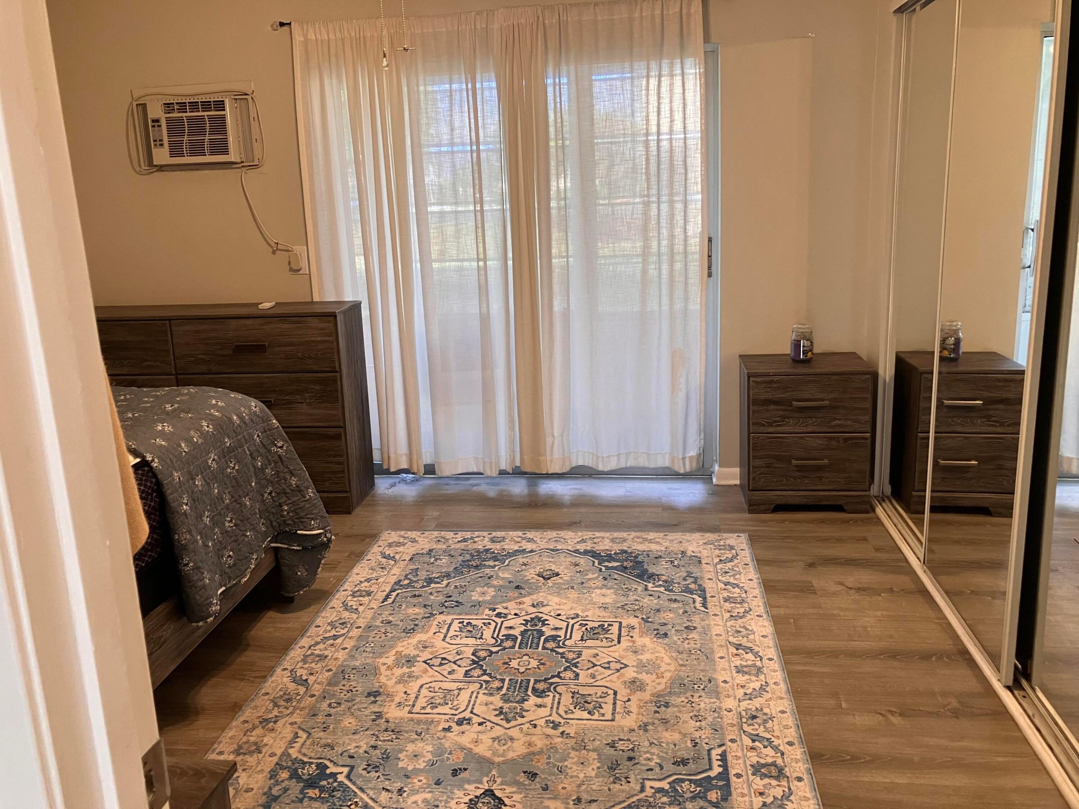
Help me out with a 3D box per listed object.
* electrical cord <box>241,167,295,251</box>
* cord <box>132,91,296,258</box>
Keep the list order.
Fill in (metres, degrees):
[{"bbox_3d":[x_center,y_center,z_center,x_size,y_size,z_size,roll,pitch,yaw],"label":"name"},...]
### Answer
[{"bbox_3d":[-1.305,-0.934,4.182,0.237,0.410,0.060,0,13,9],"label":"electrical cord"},{"bbox_3d":[-1.577,-1.089,4.179,0.785,0.780,0.090,0,13,9],"label":"cord"}]

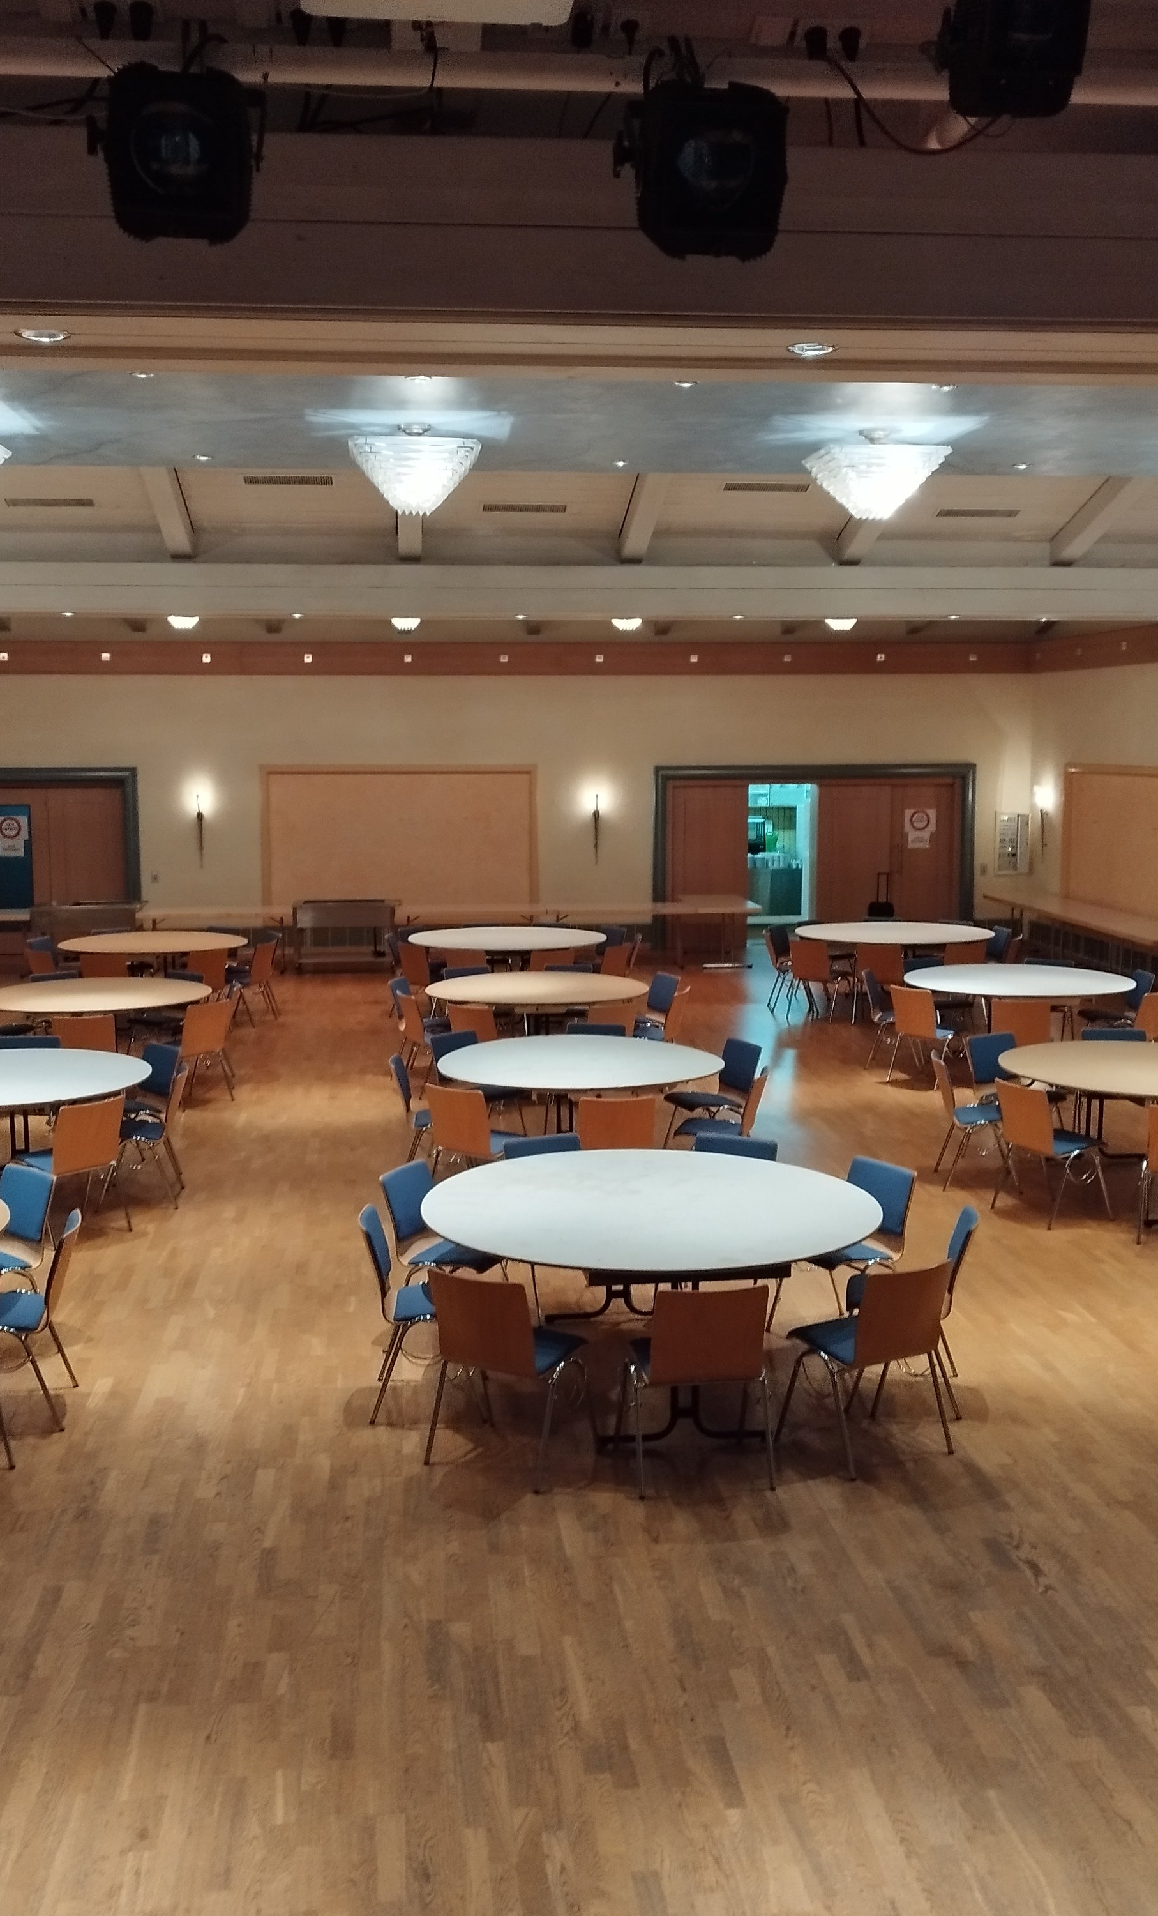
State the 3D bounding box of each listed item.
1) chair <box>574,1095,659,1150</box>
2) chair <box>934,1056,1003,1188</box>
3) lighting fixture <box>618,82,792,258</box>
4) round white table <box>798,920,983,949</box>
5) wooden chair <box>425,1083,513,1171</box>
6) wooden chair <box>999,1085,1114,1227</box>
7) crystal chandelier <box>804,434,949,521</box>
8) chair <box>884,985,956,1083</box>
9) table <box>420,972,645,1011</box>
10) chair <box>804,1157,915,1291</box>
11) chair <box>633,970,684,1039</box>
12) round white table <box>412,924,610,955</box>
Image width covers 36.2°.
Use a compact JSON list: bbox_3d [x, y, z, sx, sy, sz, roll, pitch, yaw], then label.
[{"bbox_3d":[0.203,1.128,10.032,0.520,0.800,0.530,-1,7,-3],"label":"chair"},{"bbox_3d":[2.459,1.001,10.974,0.525,0.795,0.515,0,7,4],"label":"chair"},{"bbox_3d":[0.173,-1.141,2.580,0.225,0.250,0.310,-1,16,-3],"label":"lighting fixture"},{"bbox_3d":[3.177,0.127,17.839,1.965,0.760,1.965,0,7,0],"label":"round white table"},{"bbox_3d":[-0.552,1.105,10.248,0.523,0.789,0.533,5,9,37],"label":"wooden chair"},{"bbox_3d":[2.731,1.095,10.178,0.533,0.789,0.523,-4,8,-25],"label":"wooden chair"},{"bbox_3d":[1.071,-1.734,6.389,0.435,0.300,0.435,-1,7,-5],"label":"crystal chandelier"},{"bbox_3d":[2.800,0.604,14.048,0.530,0.800,0.520,-6,9,-37],"label":"chair"},{"bbox_3d":[-0.335,0.615,14.248,1.812,0.761,1.812,0,7,0],"label":"table"},{"bbox_3d":[1.215,1.356,8.102,0.525,0.785,0.505,-5,8,-32],"label":"chair"},{"bbox_3d":[0.501,0.549,14.649,0.533,0.789,0.523,-3,8,-23],"label":"chair"},{"bbox_3d":[-0.704,0.182,17.774,1.981,0.754,1.981,0,7,0],"label":"round white table"}]

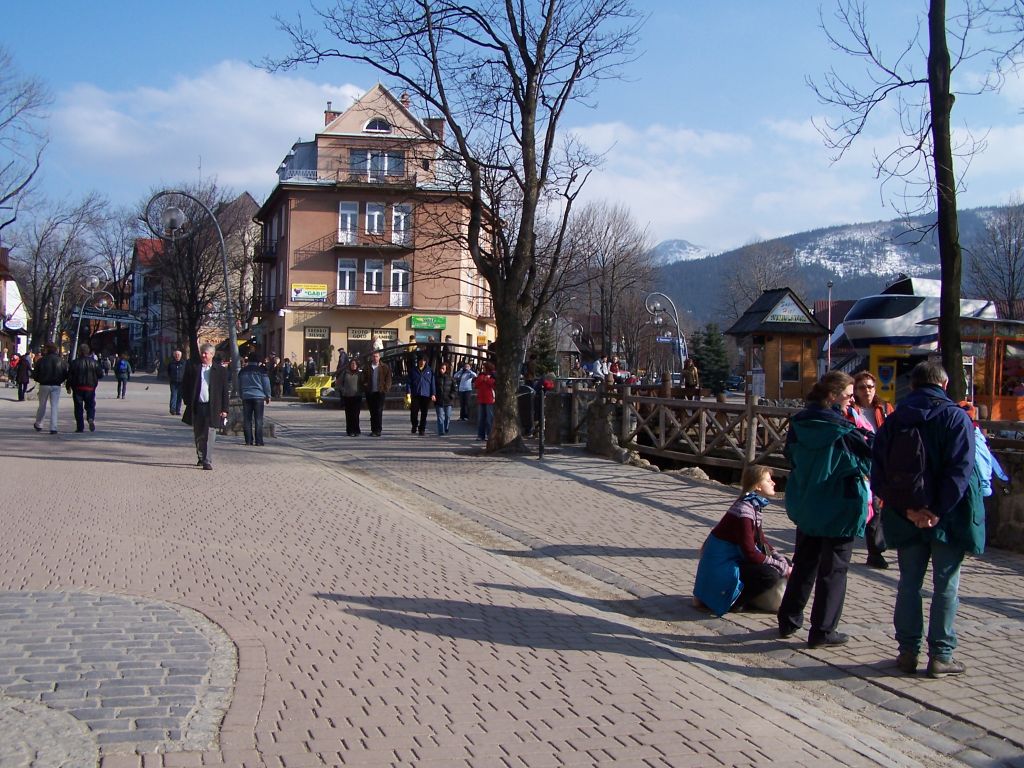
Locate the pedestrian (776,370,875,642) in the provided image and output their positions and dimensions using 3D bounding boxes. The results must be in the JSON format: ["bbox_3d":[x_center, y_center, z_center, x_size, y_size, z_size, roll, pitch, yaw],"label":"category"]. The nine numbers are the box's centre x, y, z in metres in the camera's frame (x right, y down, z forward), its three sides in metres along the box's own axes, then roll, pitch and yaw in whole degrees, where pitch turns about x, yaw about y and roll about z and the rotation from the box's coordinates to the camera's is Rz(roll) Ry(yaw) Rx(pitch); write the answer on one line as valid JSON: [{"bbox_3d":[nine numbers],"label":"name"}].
[{"bbox_3d":[1.930,0.750,6.950,0.420,1.670,0.520,2,-2,-41],"label":"pedestrian"}]

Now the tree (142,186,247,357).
[{"bbox_3d":[-11.863,-3.456,42.000,3.900,7.900,3.900,1,0,0],"label":"tree"}]

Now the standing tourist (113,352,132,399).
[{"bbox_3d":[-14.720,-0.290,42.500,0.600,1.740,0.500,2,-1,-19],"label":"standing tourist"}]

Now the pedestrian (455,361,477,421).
[{"bbox_3d":[-1.282,0.186,31.000,0.580,1.641,0.420,1,1,-5],"label":"pedestrian"}]

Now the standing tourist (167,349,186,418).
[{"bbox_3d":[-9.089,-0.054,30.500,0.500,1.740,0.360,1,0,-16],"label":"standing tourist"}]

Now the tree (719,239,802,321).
[{"bbox_3d":[19.976,-5.564,90.000,7.000,12.170,7.000,1,1,0],"label":"tree"}]

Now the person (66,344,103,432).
[{"bbox_3d":[-8.560,0.090,22.500,0.640,1.760,0.500,2,-1,-18],"label":"person"}]

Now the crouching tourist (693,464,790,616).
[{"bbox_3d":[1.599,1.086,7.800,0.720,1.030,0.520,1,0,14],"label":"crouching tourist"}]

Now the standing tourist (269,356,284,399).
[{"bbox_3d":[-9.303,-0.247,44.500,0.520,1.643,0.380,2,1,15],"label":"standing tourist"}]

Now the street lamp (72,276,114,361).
[{"bbox_3d":[-22.365,-2.962,60.000,2.300,4.400,0.500,1,0,-21],"label":"street lamp"}]

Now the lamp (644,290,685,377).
[{"bbox_3d":[6.680,-1.580,49.000,1.750,4.800,0.500,1,-1,0],"label":"lamp"}]

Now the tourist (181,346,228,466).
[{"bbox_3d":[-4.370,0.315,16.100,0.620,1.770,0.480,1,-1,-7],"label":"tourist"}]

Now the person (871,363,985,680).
[{"bbox_3d":[2.305,0.737,6.250,0.580,1.724,0.500,2,1,40],"label":"person"}]

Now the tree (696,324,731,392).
[{"bbox_3d":[11.415,-1.438,64.000,2.200,4.128,2.200,1,1,0],"label":"tree"}]

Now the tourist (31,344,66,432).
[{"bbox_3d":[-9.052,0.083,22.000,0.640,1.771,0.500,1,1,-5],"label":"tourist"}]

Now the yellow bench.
[{"bbox_3d":[-7.291,0.203,41.500,1.150,0.997,0.850,2,1,40],"label":"yellow bench"}]

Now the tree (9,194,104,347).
[{"bbox_3d":[-22.742,-4.758,56.000,4.800,9.500,4.800,1,0,0],"label":"tree"}]

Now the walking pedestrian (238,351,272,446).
[{"bbox_3d":[-4.664,0.225,20.400,0.600,1.775,0.400,1,1,-2],"label":"walking pedestrian"}]

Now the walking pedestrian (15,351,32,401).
[{"bbox_3d":[-16.627,-0.264,38.300,0.520,1.652,0.420,2,1,10],"label":"walking pedestrian"}]

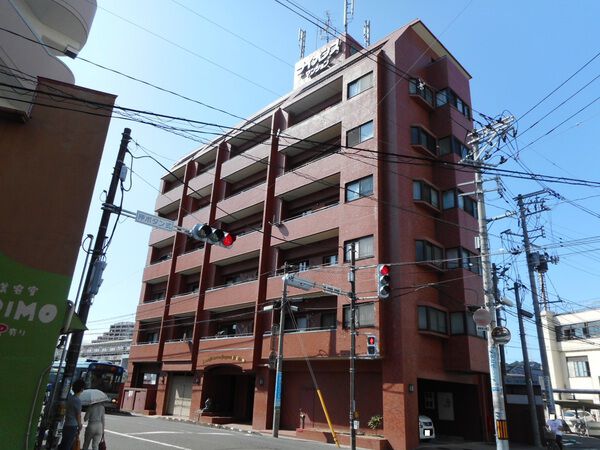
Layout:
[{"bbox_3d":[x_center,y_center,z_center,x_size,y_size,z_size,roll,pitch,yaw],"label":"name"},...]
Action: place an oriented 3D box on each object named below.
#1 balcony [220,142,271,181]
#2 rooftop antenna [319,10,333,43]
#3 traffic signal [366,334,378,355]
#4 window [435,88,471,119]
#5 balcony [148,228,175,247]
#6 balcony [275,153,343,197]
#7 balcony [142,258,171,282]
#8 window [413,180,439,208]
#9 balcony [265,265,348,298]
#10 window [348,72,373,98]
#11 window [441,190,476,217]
[{"bbox_3d":[-2.962,-3.952,27.930,1.197,1.140,5.515,21,-26,-40],"label":"balcony"},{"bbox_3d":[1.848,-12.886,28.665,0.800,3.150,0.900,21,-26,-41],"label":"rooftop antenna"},{"bbox_3d":[2.526,4.210,15.200,0.360,0.700,0.220,-14,-26,39],"label":"traffic signal"},{"bbox_3d":[8.125,-6.210,22.962,2.223,0.969,0.769,21,-26,-40],"label":"window"},{"bbox_3d":[-9.637,0.722,32.599,4.480,1.158,1.066,-17,-29,42],"label":"balcony"},{"bbox_3d":[0.678,-2.430,23.008,4.688,1.158,1.066,-17,-29,42],"label":"balcony"},{"bbox_3d":[-9.656,3.377,31.200,4.489,1.124,1.100,-17,-28,42],"label":"balcony"},{"bbox_3d":[5.785,-1.348,19.808,0.410,1.090,1.712,-17,-28,42],"label":"window"},{"bbox_3d":[0.481,2.983,21.194,1.197,1.126,4.987,21,-26,-40],"label":"balcony"},{"bbox_3d":[3.042,-6.983,21.795,1.554,0.953,0.130,-17,-29,42],"label":"window"},{"bbox_3d":[7.822,-0.869,21.034,2.223,0.969,0.769,21,-26,-40],"label":"window"}]

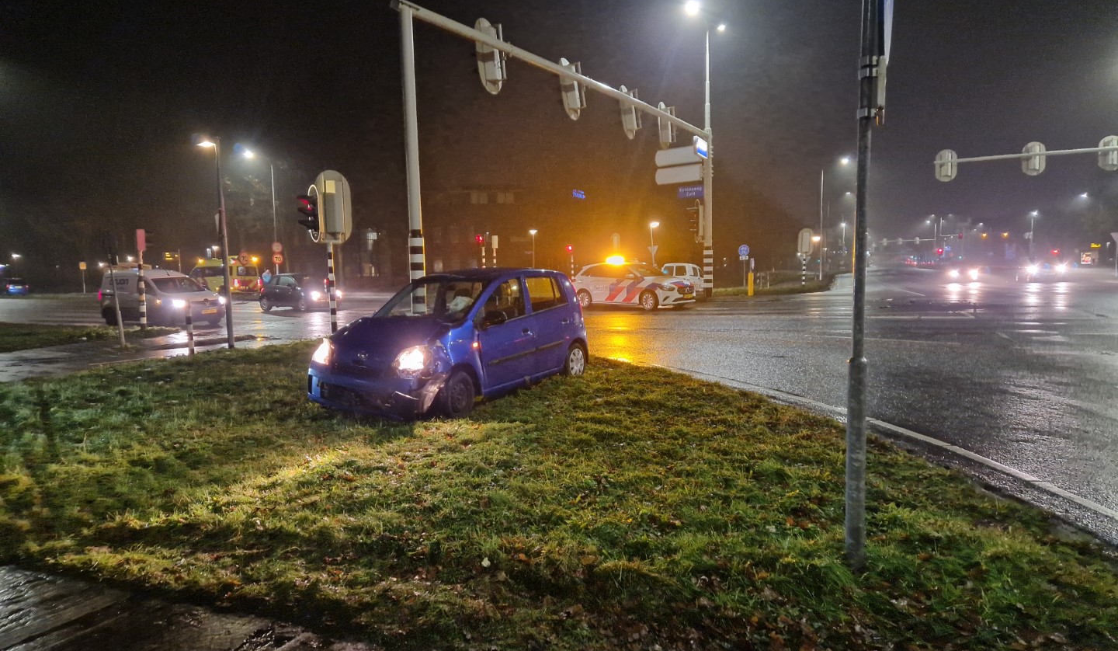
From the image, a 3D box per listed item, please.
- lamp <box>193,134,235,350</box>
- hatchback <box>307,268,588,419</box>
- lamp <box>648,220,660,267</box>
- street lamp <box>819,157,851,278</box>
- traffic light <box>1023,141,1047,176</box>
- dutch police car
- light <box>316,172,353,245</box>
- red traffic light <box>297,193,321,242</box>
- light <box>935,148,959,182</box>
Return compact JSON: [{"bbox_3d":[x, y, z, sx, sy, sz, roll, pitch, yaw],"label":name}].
[{"bbox_3d":[-6.272,-1.484,13.544,0.550,3.900,0.220,-3,6,-21],"label":"lamp"},{"bbox_3d":[-1.096,0.088,8.588,1.475,1.500,3.410,2,6,31],"label":"hatchback"},{"bbox_3d":[6.758,-5.284,51.781,0.600,3.900,0.250,0,6,12],"label":"lamp"},{"bbox_3d":[17.769,-6.897,47.595,1.900,7.900,0.350,1,6,22],"label":"street lamp"},{"bbox_3d":[21.575,-7.568,33.700,1.000,1.500,0.420,1,6,26],"label":"traffic light"},{"bbox_3d":[2.503,-1.387,25.333,4.420,1.640,1.800,4,8,43],"label":"dutch police car"},{"bbox_3d":[-4.775,-2.493,15.650,0.400,1.500,0.970,3,7,35],"label":"light"},{"bbox_3d":[-5.255,-2.320,15.600,0.480,1.100,0.650,-5,7,-32],"label":"red traffic light"},{"bbox_3d":[18.251,-7.531,35.000,1.000,1.500,0.420,1,6,26],"label":"light"}]

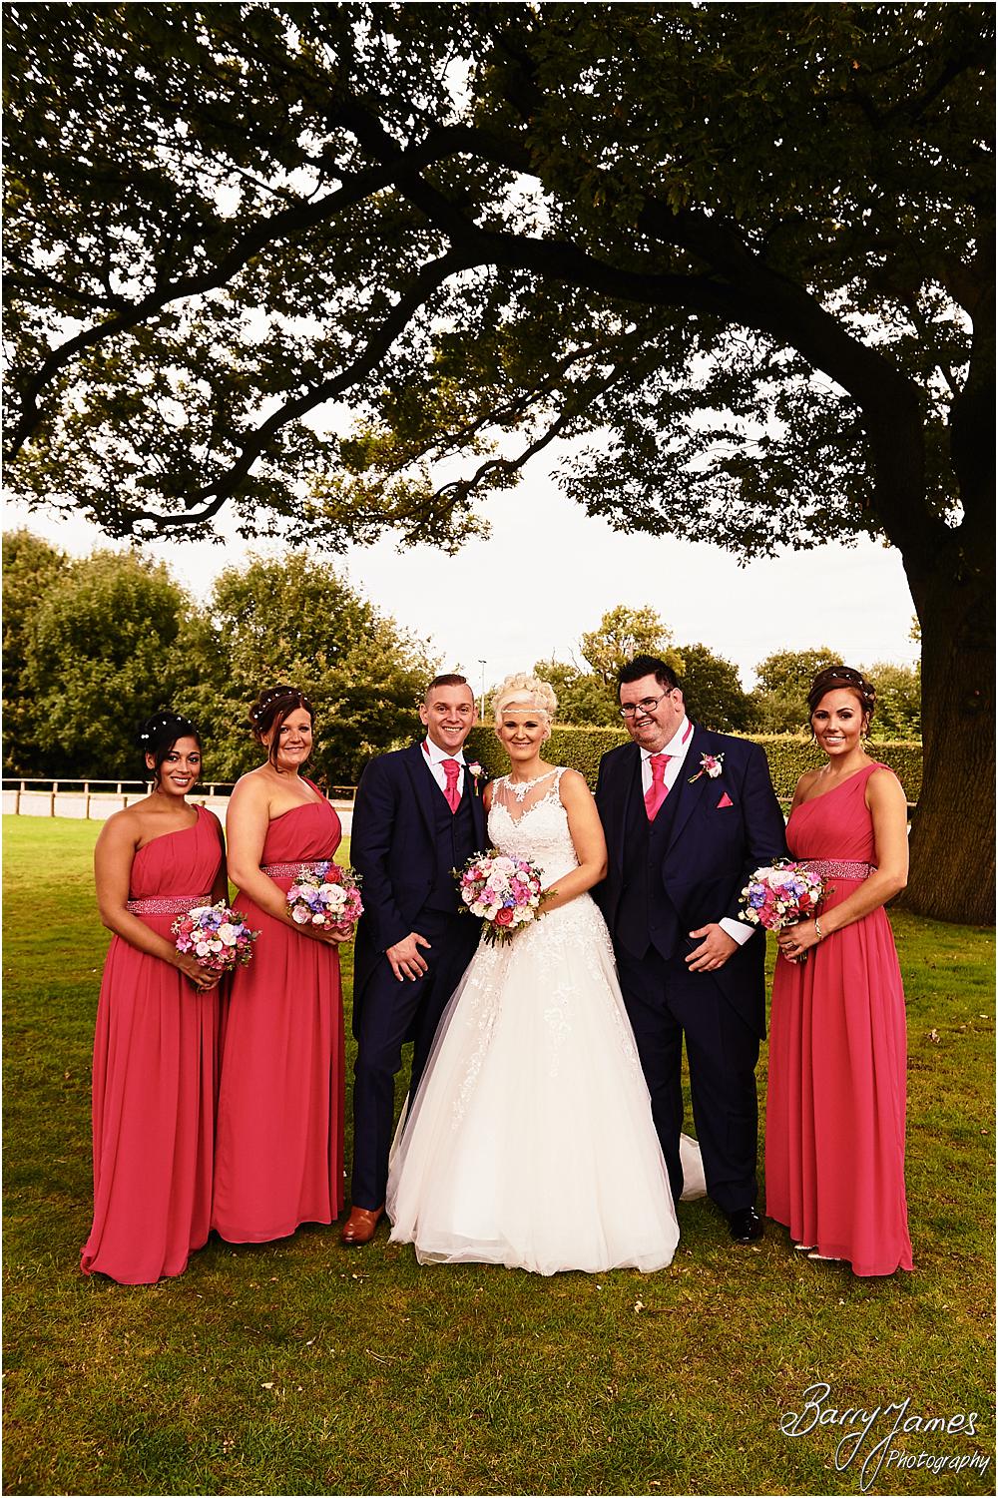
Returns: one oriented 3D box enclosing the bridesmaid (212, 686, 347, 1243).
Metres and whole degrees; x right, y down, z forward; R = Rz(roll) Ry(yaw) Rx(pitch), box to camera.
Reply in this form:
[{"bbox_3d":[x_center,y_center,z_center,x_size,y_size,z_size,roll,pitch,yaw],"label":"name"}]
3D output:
[{"bbox_3d":[-0.708,0.664,3.760,0.450,1.730,0.450,2,-1,-37],"label":"bridesmaid"}]

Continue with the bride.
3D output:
[{"bbox_3d":[0.177,0.655,3.830,1.000,1.780,0.900,1,-1,12],"label":"bride"}]

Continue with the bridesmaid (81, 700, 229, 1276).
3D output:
[{"bbox_3d":[-1.039,0.700,3.529,0.440,1.640,0.450,2,-1,-37],"label":"bridesmaid"}]

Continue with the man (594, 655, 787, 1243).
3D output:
[{"bbox_3d":[0.615,0.610,3.770,0.680,1.830,0.470,0,-1,19],"label":"man"}]

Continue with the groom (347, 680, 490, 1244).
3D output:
[{"bbox_3d":[-0.214,0.648,3.770,0.580,1.780,0.450,1,-1,-22],"label":"groom"}]

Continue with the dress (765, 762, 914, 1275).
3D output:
[{"bbox_3d":[1.025,0.770,3.500,0.430,1.470,0.420,-1,-1,38],"label":"dress"}]

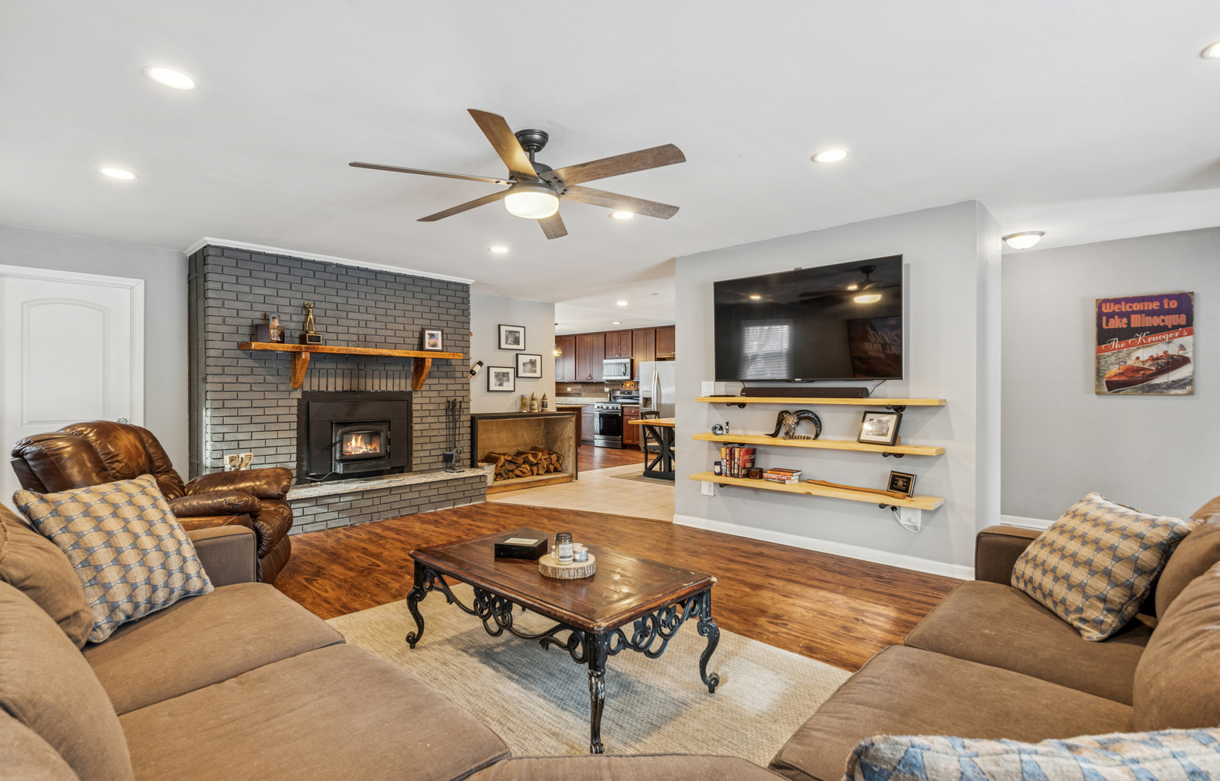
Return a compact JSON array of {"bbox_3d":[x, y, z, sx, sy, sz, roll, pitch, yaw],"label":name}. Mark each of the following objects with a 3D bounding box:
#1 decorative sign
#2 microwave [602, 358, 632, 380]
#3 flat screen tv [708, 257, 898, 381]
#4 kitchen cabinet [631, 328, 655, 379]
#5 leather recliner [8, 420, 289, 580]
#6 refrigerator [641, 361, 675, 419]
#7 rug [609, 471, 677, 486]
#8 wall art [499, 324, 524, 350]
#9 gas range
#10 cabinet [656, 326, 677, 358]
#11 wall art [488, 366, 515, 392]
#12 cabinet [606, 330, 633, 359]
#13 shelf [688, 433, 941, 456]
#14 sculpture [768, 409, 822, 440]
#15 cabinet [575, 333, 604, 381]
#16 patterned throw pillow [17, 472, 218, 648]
[{"bbox_3d":[4.131,-0.348,4.198,0.540,0.765,0.025,0,0,40],"label":"decorative sign"},{"bbox_3d":[0.275,-0.452,11.644,0.757,0.430,0.400,0,0,41],"label":"microwave"},{"bbox_3d":[1.415,-0.480,4.035,1.395,0.820,0.055,0,0,41],"label":"flat screen tv"},{"bbox_3d":[0.814,-0.727,11.313,0.557,1.065,0.330,0,0,39],"label":"kitchen cabinet"},{"bbox_3d":[-2.550,0.700,3.240,0.980,1.030,0.970,0,0,-19],"label":"leather recliner"},{"bbox_3d":[1.206,0.330,10.603,0.910,1.765,0.850,0,0,39],"label":"refrigerator"},{"bbox_3d":[1.351,1.201,8.007,1.520,0.012,2.350,0,0,41],"label":"rug"},{"bbox_3d":[-1.317,-0.719,7.338,0.025,0.330,0.455,0,0,41],"label":"wall art"},{"bbox_3d":[0.190,0.617,11.589,0.758,1.200,0.700,0,0,39],"label":"gas range"},{"bbox_3d":[1.389,-0.963,10.729,0.900,0.630,0.330,0,0,41],"label":"cabinet"},{"bbox_3d":[-1.436,-0.157,7.202,0.025,0.330,0.455,0,0,41],"label":"wall art"},{"bbox_3d":[0.297,-0.995,11.677,0.755,0.585,0.330,0,0,41],"label":"cabinet"},{"bbox_3d":[1.449,0.389,4.040,1.770,0.038,0.275,0,0,41],"label":"shelf"},{"bbox_3d":[1.350,0.253,3.995,0.420,0.220,0.170,0,0,41],"label":"sculpture"},{"bbox_3d":[-0.344,-0.723,12.253,0.858,1.065,0.330,0,0,39],"label":"cabinet"},{"bbox_3d":[-1.558,0.510,1.747,0.150,0.460,0.460,-29,-2,-2],"label":"patterned throw pillow"}]

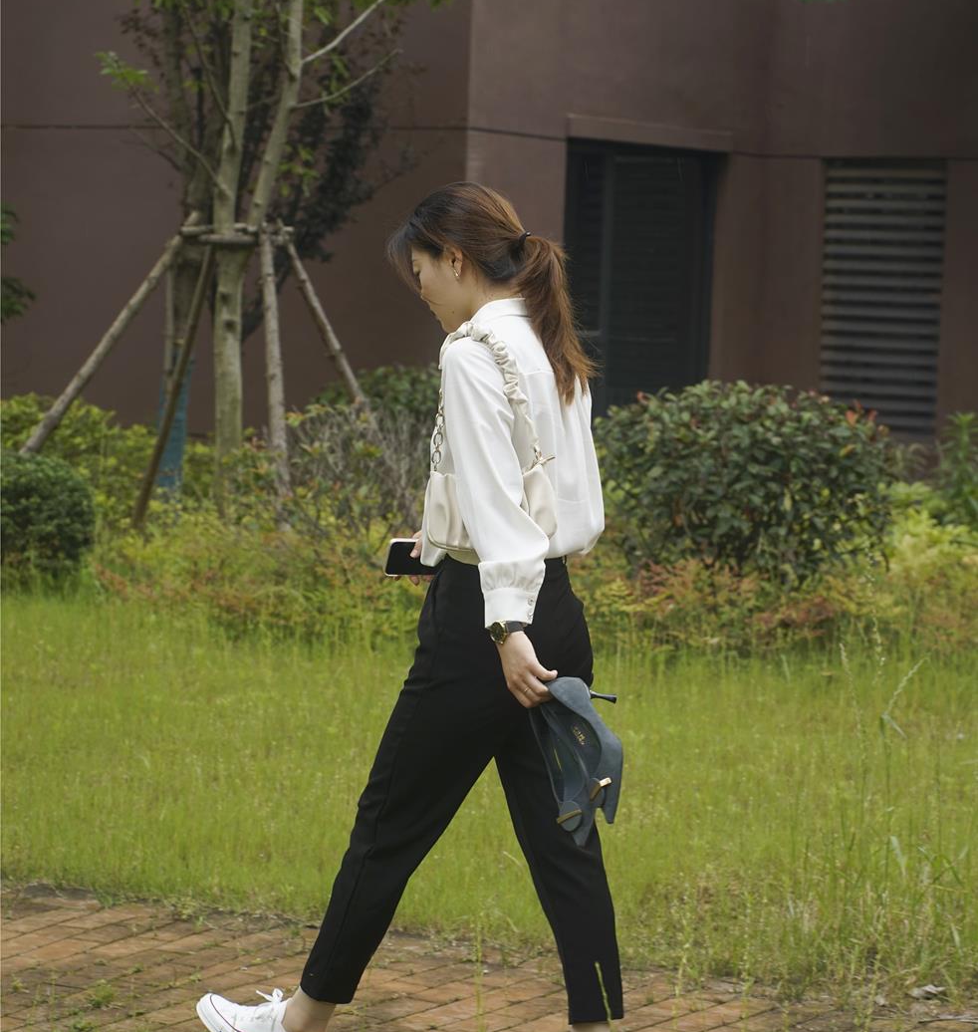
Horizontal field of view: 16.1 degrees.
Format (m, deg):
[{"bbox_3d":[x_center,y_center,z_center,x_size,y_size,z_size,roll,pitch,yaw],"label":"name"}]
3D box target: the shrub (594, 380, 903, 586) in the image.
[{"bbox_3d":[1.136,-0.112,15.100,1.350,0.960,1.280,2,4,0],"label":"shrub"}]

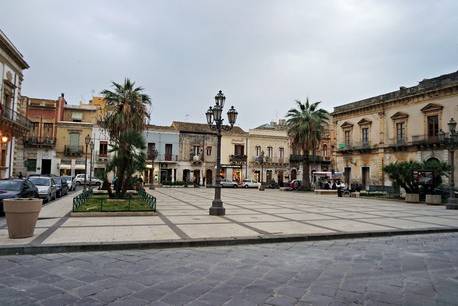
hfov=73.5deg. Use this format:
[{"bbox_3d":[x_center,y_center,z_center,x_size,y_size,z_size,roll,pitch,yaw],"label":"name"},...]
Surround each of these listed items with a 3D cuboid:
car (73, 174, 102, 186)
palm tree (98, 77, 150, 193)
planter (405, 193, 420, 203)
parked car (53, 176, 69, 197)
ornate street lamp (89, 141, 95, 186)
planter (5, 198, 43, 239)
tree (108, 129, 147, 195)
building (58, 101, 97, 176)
[{"bbox_3d":[-19.709,3.841,43.048,3.900,1.500,1.680,3,-4,-20],"label":"car"},{"bbox_3d":[-6.483,-0.870,19.488,3.200,7.500,3.200,3,-5,-19],"label":"palm tree"},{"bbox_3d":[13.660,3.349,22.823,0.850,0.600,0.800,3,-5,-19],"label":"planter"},{"bbox_3d":[-12.853,2.406,22.347,1.700,1.480,4.000,3,-4,-20],"label":"parked car"},{"bbox_3d":[-16.416,1.485,36.707,0.550,5.400,0.550,3,-5,-19],"label":"ornate street lamp"},{"bbox_3d":[-5.201,1.640,7.730,0.840,0.930,0.840,3,-4,-20],"label":"planter"},{"bbox_3d":[-5.564,0.559,16.919,2.200,3.750,2.200,3,-4,-20],"label":"tree"},{"bbox_3d":[-22.581,-0.591,46.977,5.000,11.000,7.500,3,-5,-19],"label":"building"}]

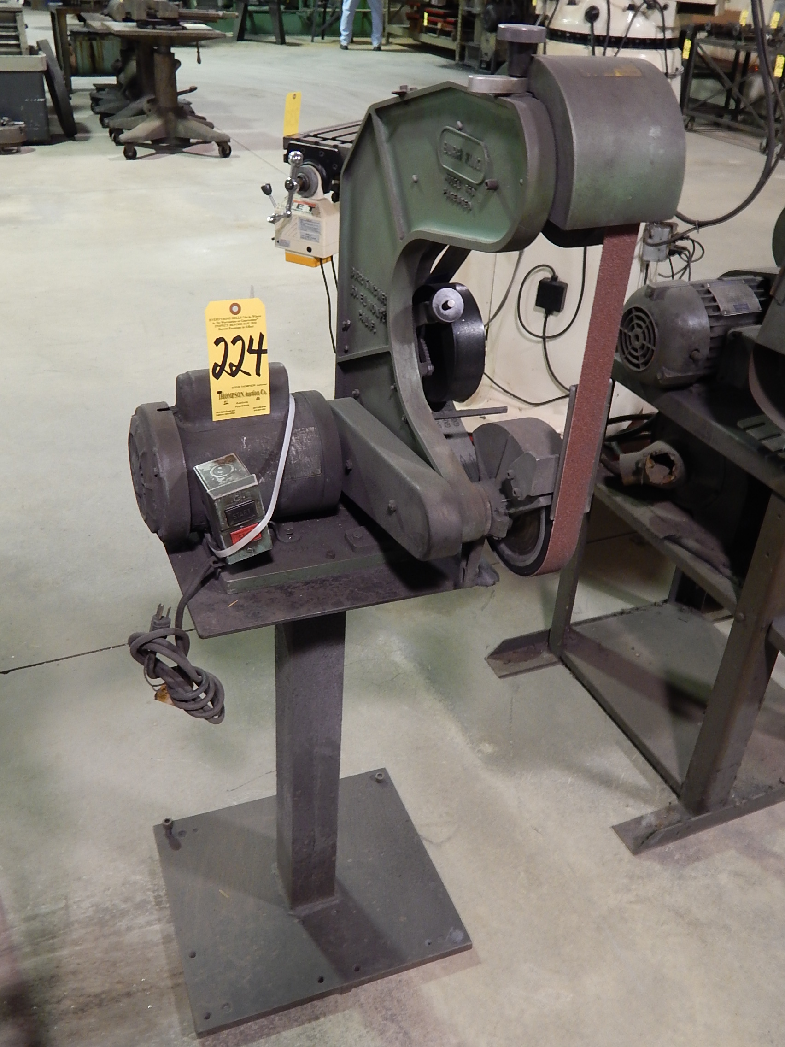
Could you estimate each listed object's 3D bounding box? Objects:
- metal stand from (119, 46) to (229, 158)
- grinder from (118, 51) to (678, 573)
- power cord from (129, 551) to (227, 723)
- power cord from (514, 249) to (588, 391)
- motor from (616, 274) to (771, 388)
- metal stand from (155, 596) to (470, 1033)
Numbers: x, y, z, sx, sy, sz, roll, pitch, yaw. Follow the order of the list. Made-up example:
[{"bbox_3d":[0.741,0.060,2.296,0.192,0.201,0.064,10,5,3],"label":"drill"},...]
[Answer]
[{"bbox_3d":[-1.754,-3.310,7.310,0.800,0.770,0.720,-9,33,-20],"label":"metal stand"},{"bbox_3d":[-0.054,-0.217,1.062,0.453,0.630,0.510,-9,33,-20],"label":"grinder"},{"bbox_3d":[-0.272,0.170,1.191,0.120,0.215,0.100,-9,33,-20],"label":"power cord"},{"bbox_3d":[0.498,-0.645,2.950,0.250,0.460,0.060,21,35,26],"label":"power cord"},{"bbox_3d":[0.602,-0.366,1.809,0.325,0.215,0.220,-11,34,-23],"label":"motor"},{"bbox_3d":[-0.135,0.333,1.488,0.465,0.754,0.414,-9,33,-20],"label":"metal stand"}]

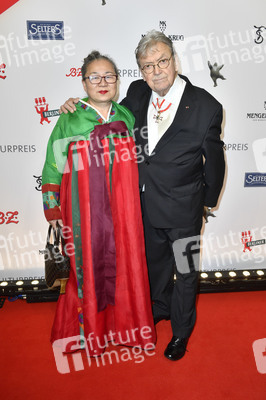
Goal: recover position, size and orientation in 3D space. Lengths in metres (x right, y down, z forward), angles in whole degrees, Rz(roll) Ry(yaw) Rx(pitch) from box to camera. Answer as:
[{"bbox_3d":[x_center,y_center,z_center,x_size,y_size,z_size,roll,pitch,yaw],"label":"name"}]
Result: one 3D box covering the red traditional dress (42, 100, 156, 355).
[{"bbox_3d":[-0.169,0.151,1.995,0.600,1.360,0.450,-3,16,-9],"label":"red traditional dress"}]

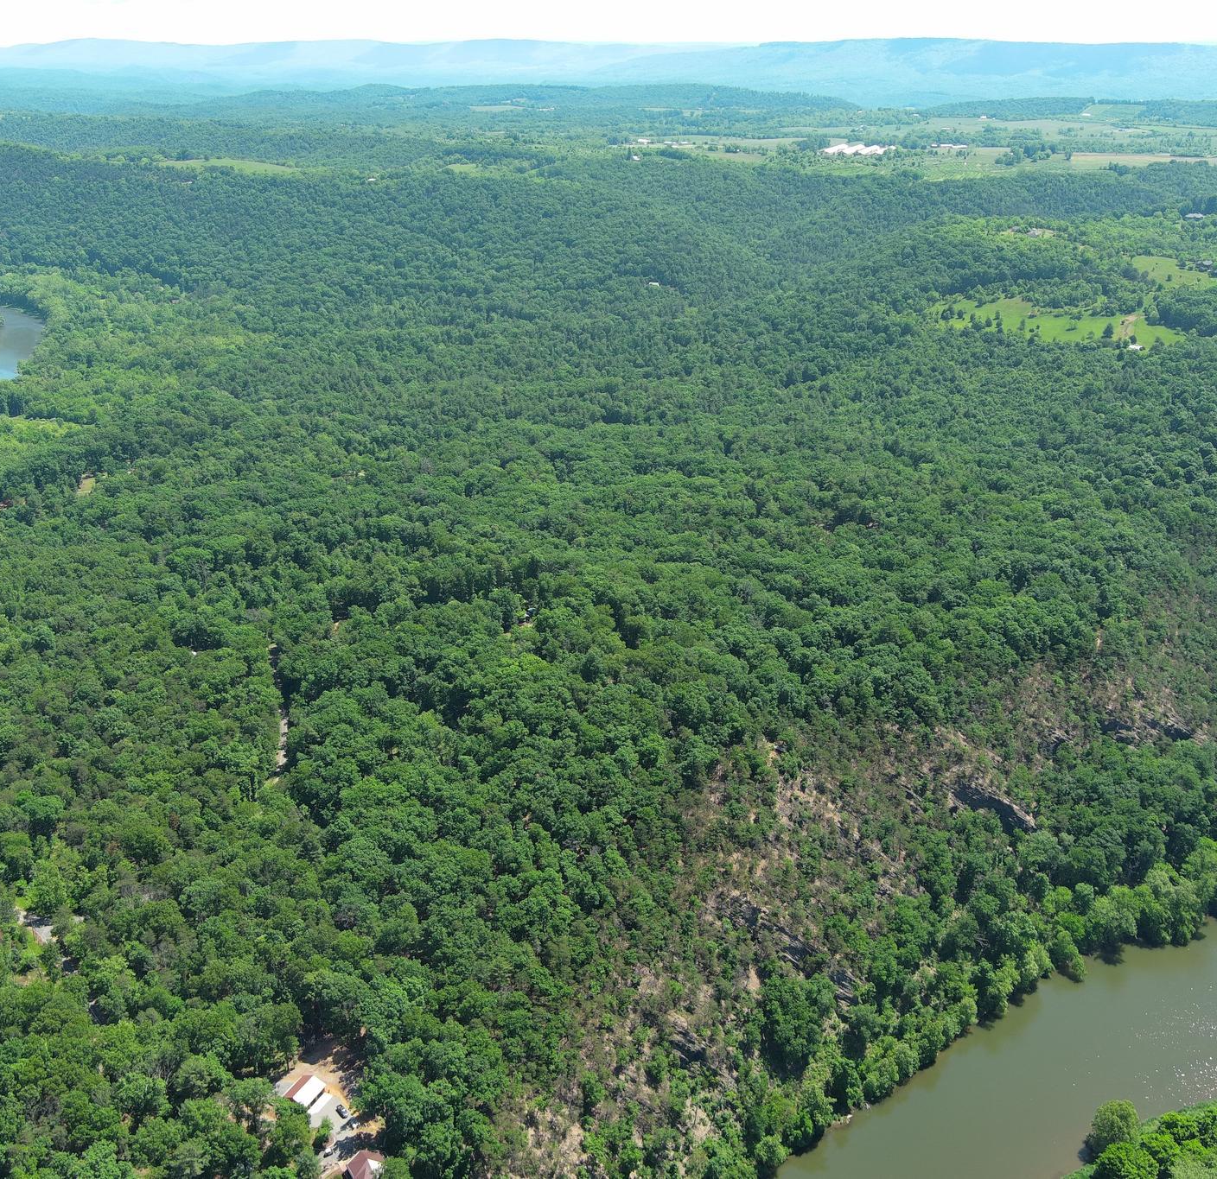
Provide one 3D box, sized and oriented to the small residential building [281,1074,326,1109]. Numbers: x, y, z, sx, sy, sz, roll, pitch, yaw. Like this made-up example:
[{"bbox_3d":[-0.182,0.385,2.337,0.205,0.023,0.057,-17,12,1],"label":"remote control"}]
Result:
[{"bbox_3d":[-79.633,132.481,374.436,7.510,4.370,9.050,9,23,24],"label":"small residential building"}]

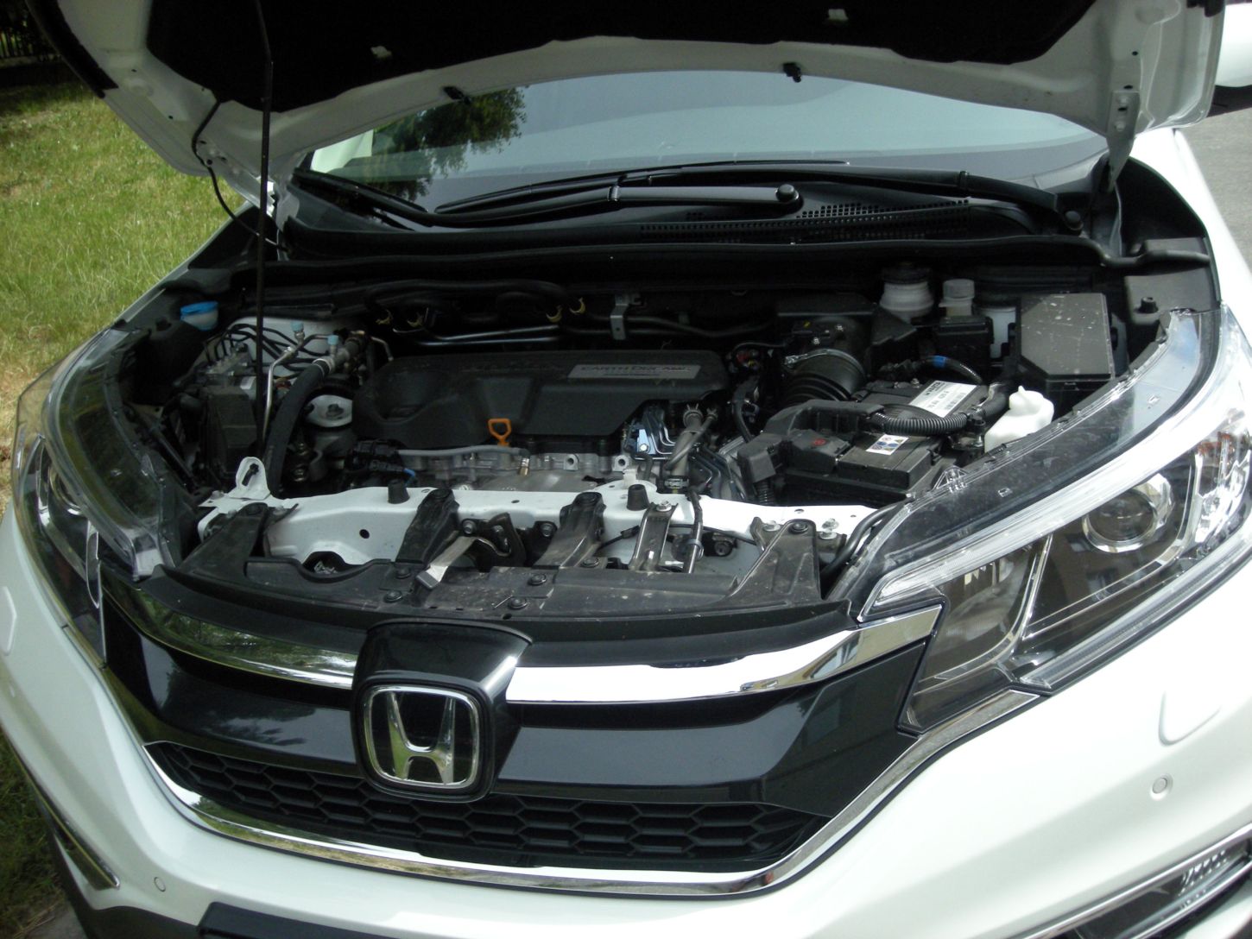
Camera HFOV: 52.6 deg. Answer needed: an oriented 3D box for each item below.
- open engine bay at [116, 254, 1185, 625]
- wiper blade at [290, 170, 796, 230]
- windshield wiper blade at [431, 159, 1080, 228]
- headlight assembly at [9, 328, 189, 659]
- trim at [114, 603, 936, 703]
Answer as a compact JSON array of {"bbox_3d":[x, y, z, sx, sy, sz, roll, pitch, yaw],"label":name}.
[{"bbox_3d":[-0.084,0.064,1.664,1.300,0.480,0.720,1,24,17],"label":"open engine bay"},{"bbox_3d":[-0.201,-0.434,2.012,0.965,0.085,0.165,6,26,27],"label":"wiper blade"},{"bbox_3d":[0.170,-0.400,1.883,0.975,0.090,0.105,1,24,17],"label":"windshield wiper blade"},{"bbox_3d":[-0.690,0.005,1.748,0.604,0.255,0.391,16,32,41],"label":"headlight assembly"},{"bbox_3d":[-0.188,0.177,1.331,1.000,0.078,0.170,1,24,17],"label":"trim"}]

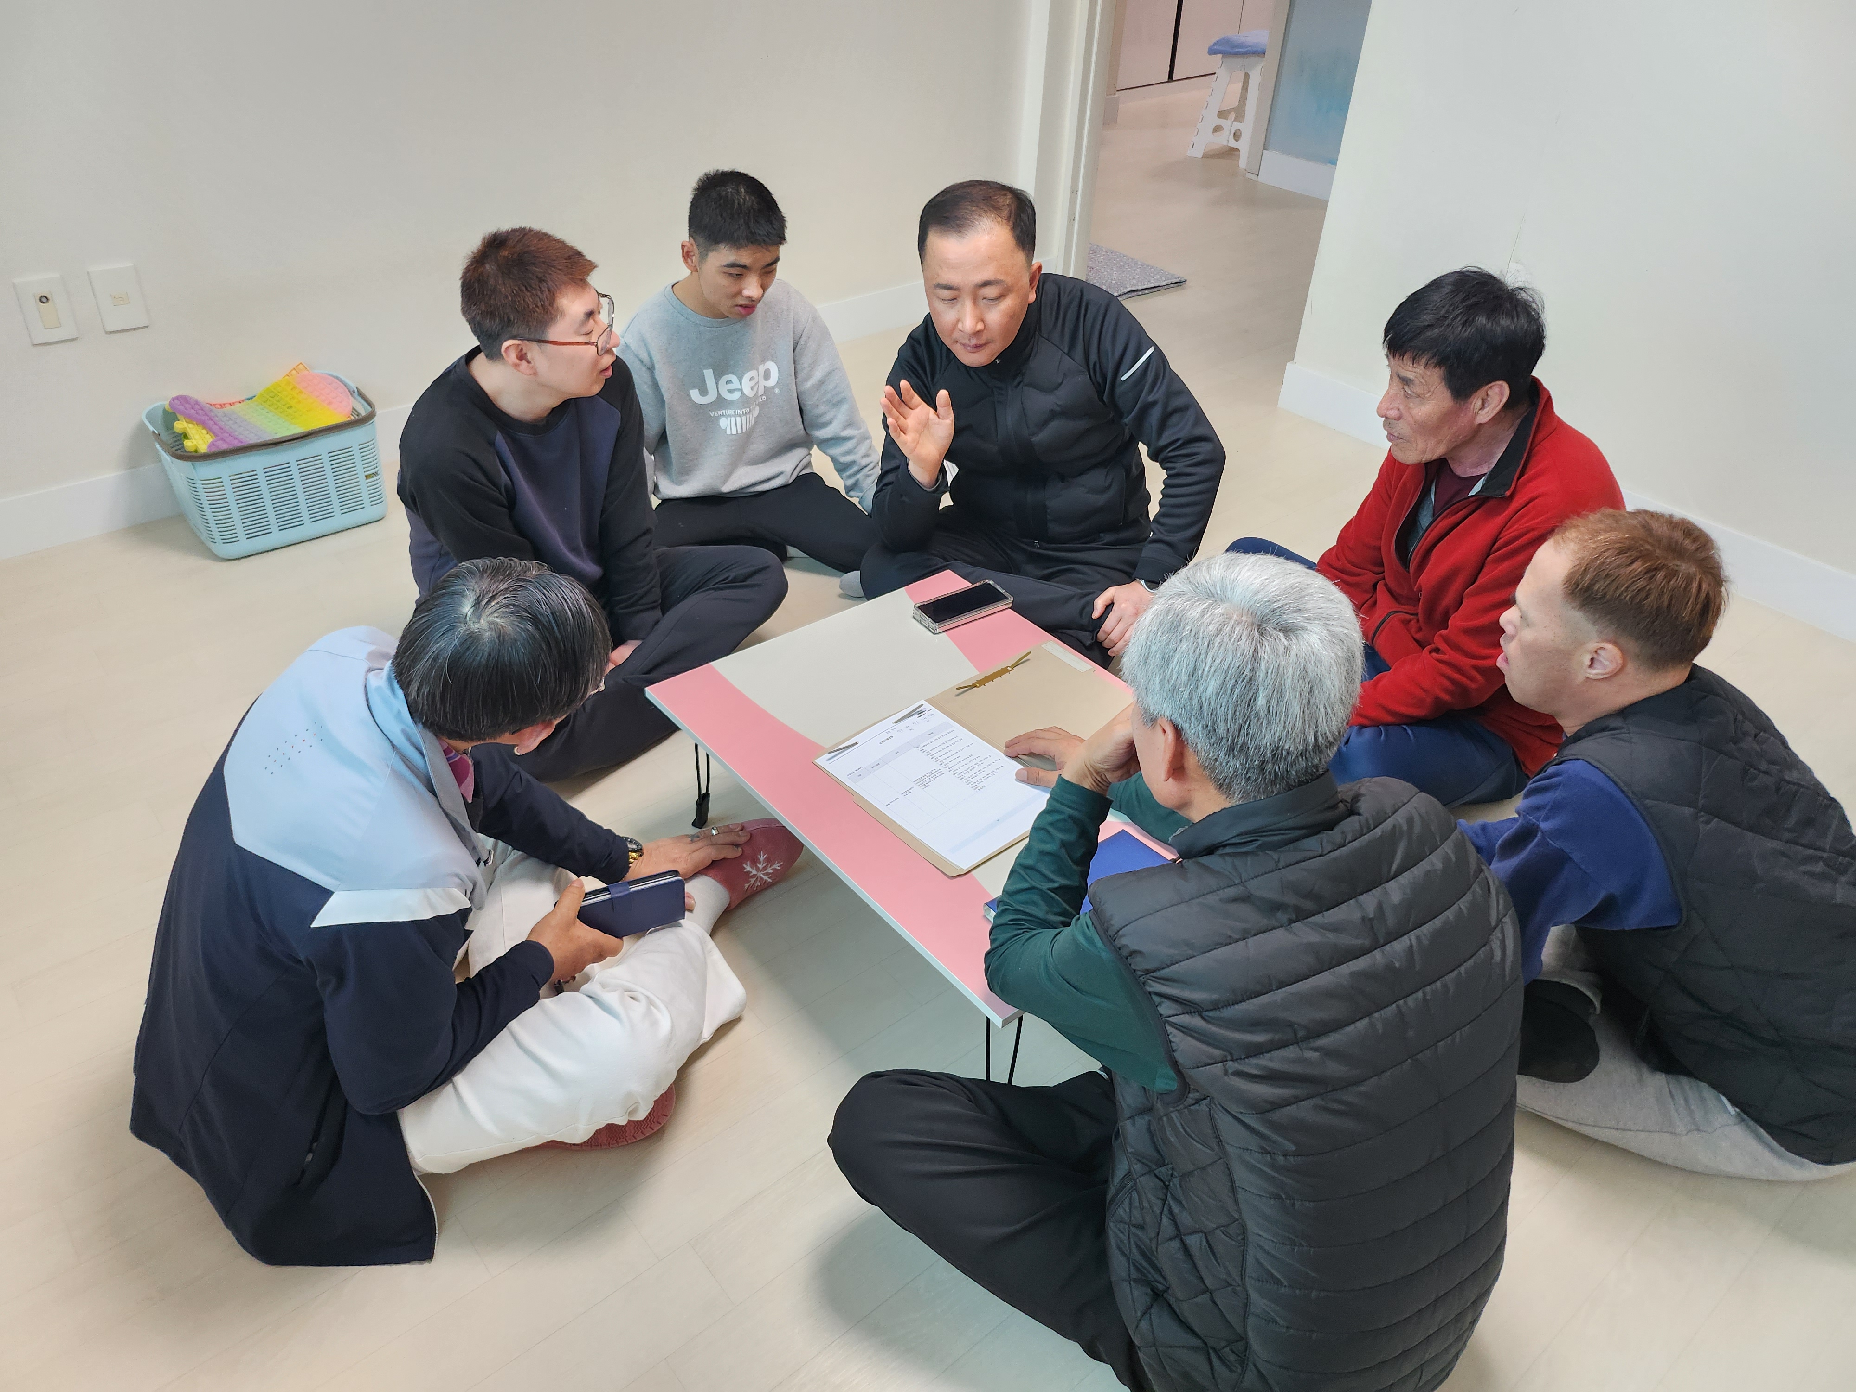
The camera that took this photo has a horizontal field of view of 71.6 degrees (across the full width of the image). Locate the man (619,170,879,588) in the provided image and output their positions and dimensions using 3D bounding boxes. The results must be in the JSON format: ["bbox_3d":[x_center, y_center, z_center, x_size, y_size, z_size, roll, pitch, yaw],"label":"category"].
[{"bbox_3d":[-0.432,-0.620,2.522,0.640,0.820,0.640,-12,39,-20],"label":"man"}]

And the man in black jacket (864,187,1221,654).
[{"bbox_3d":[0.238,-0.519,2.408,0.740,0.850,0.660,9,36,9],"label":"man in black jacket"}]

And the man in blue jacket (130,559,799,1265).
[{"bbox_3d":[-0.462,0.156,1.475,0.830,0.790,0.580,-15,40,-23],"label":"man in blue jacket"}]

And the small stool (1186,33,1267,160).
[{"bbox_3d":[1.388,-2.672,5.782,0.310,0.480,0.300,14,37,14],"label":"small stool"}]

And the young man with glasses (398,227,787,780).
[{"bbox_3d":[-0.683,-0.386,2.181,0.680,0.820,0.760,25,41,27],"label":"young man with glasses"}]

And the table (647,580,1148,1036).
[{"bbox_3d":[0.059,0.170,1.947,0.605,0.258,0.800,-25,44,-33],"label":"table"}]

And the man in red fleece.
[{"bbox_3d":[0.819,-0.340,2.211,0.640,0.840,0.820,-12,38,-20],"label":"man in red fleece"}]

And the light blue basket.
[{"bbox_3d":[-1.404,-0.496,2.766,0.410,0.250,0.300,-25,44,-33],"label":"light blue basket"}]

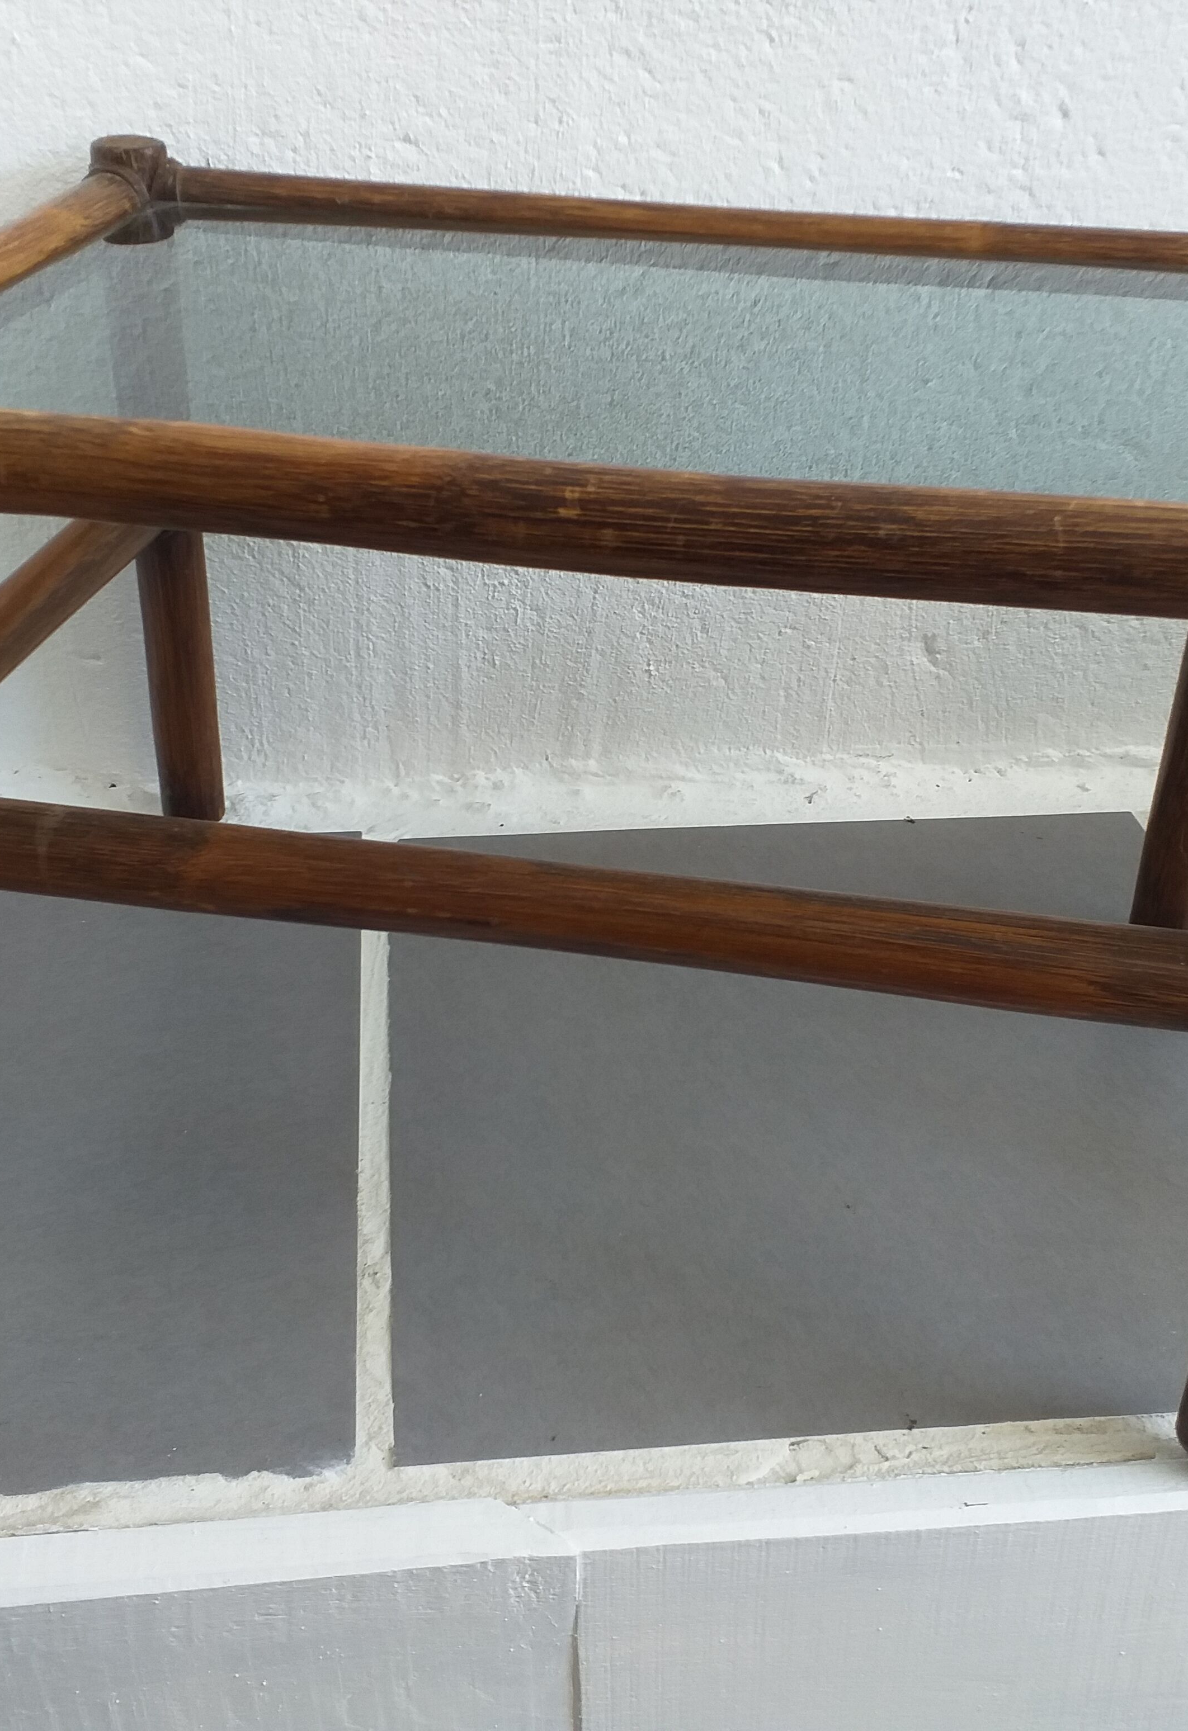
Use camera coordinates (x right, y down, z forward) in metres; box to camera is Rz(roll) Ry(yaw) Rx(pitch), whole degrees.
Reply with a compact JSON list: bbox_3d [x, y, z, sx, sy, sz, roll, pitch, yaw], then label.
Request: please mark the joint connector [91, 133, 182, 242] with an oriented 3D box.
[{"bbox_3d":[-0.230,-0.338,0.897,0.041,0.039,0.041,7,33,9],"label":"joint connector"}]

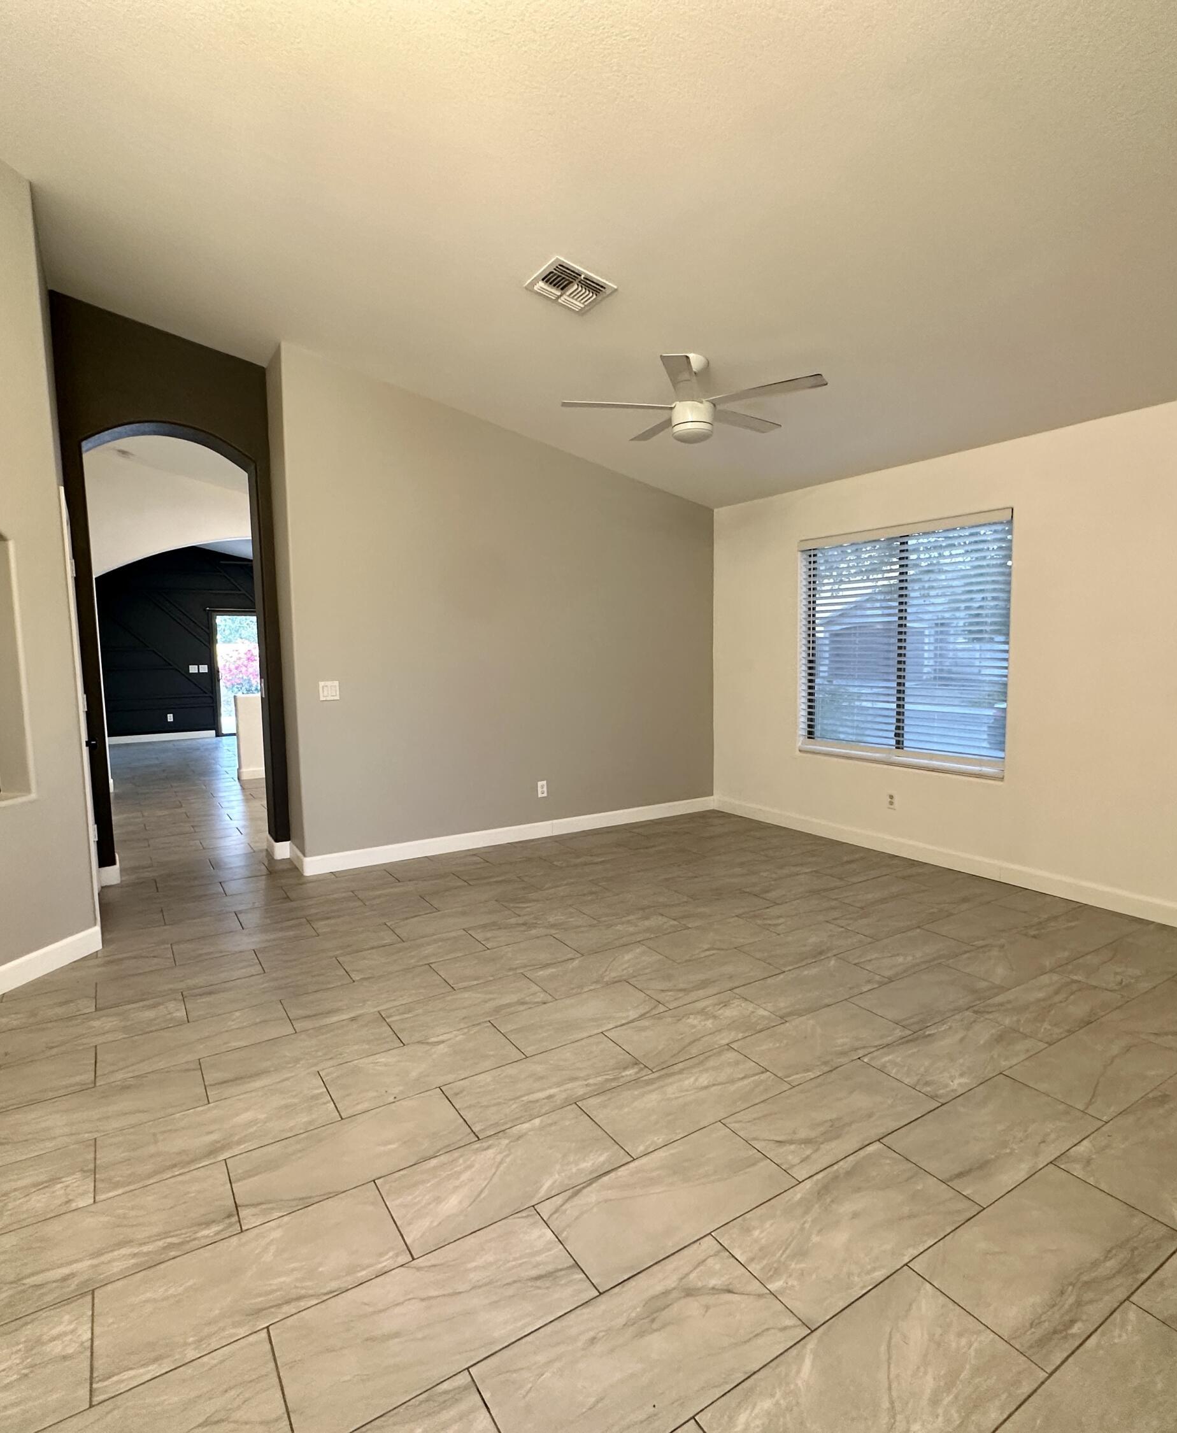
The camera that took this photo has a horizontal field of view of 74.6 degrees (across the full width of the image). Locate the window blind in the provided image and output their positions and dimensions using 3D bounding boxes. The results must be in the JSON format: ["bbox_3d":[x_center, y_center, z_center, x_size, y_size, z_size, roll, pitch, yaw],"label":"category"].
[{"bbox_3d":[1.944,-0.473,4.919,0.065,1.440,1.510,-4,6,-32],"label":"window blind"}]

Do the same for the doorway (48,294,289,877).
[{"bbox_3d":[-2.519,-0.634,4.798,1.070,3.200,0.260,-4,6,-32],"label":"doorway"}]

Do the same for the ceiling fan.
[{"bbox_3d":[0.529,-1.589,3.886,1.290,0.410,1.290,-4,6,-32],"label":"ceiling fan"}]

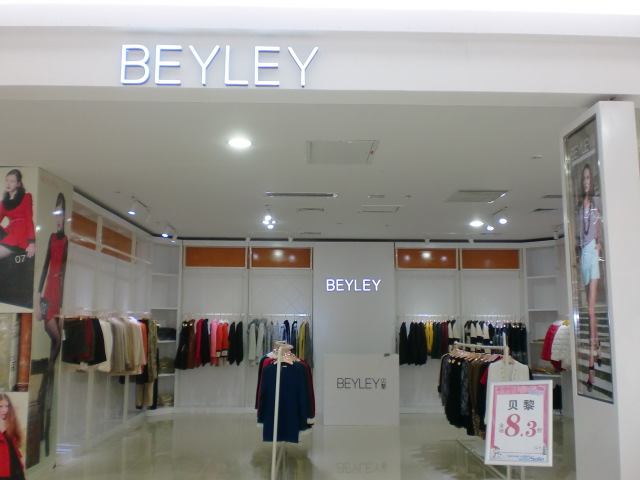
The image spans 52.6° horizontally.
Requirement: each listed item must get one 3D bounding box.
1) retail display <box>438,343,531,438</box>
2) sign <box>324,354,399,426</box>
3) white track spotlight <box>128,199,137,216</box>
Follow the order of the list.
[{"bbox_3d":[1.841,1.744,7.502,0.500,1.060,2.350,0,-7,-1],"label":"retail display"},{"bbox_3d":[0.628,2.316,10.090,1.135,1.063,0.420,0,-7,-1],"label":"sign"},{"bbox_3d":[-2.344,-0.408,8.064,0.090,0.210,0.100,-5,-9,35],"label":"white track spotlight"}]

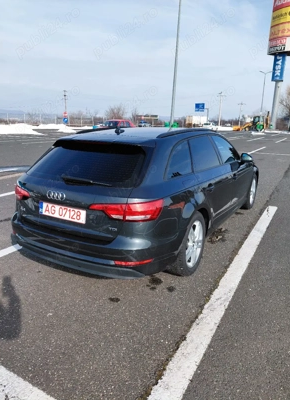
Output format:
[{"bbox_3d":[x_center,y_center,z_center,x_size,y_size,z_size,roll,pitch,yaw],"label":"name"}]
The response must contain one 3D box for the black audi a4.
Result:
[{"bbox_3d":[0.434,-0.362,4.405,1.900,1.450,4.720,10,17,29],"label":"black audi a4"}]

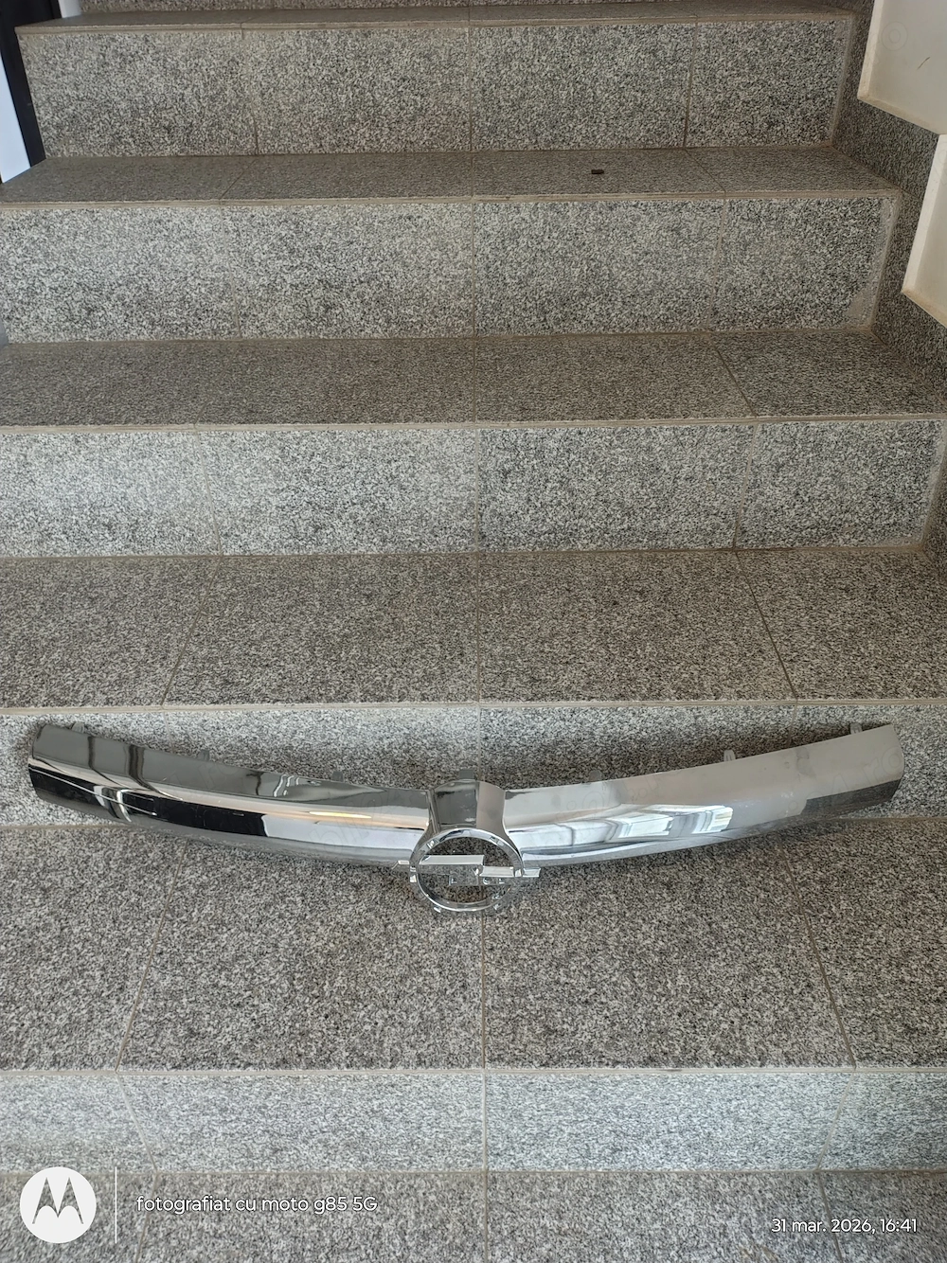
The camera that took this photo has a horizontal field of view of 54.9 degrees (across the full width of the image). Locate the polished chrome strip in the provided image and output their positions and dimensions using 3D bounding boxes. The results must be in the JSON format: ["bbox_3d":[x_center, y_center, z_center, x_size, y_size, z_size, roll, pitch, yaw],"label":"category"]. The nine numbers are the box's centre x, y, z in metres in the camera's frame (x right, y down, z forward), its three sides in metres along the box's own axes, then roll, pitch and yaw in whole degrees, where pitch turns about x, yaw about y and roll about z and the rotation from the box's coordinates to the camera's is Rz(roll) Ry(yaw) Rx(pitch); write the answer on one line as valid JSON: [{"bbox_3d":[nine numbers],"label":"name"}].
[{"bbox_3d":[-0.007,0.202,0.973,0.954,0.161,0.127,-1,39,0],"label":"polished chrome strip"}]

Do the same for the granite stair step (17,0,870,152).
[{"bbox_3d":[-0.061,-0.931,1.530,1.255,0.178,0.298,-1,39,0],"label":"granite stair step"}]

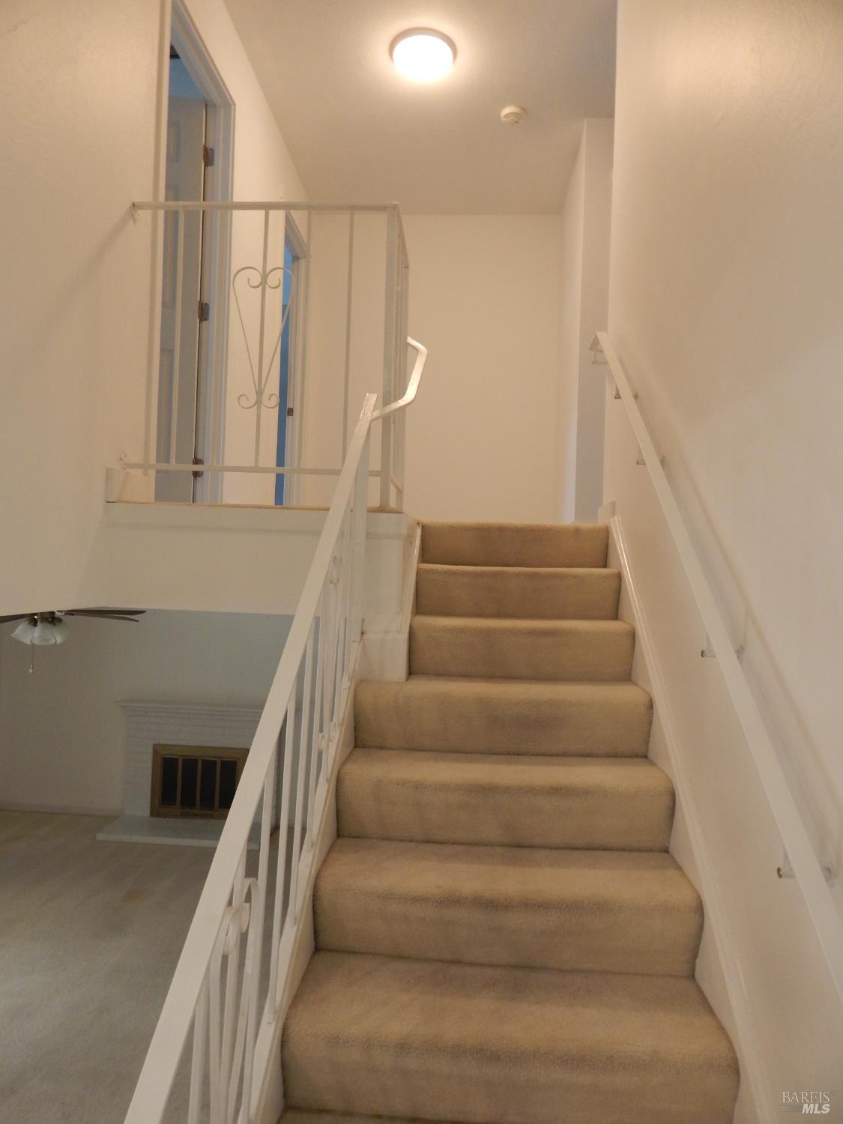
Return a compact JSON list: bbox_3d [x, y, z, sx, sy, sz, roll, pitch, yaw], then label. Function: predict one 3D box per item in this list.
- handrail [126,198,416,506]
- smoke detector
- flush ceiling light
[{"bbox_3d":[-0.528,-0.696,2.633,0.925,1.022,0.520,2,-1,4],"label":"handrail"},{"bbox_3d":[0.521,-2.541,4.081,0.134,0.040,0.134,2,-1,4],"label":"smoke detector"},{"bbox_3d":[0.007,-2.535,3.622,0.338,0.094,0.338,2,-1,4],"label":"flush ceiling light"}]

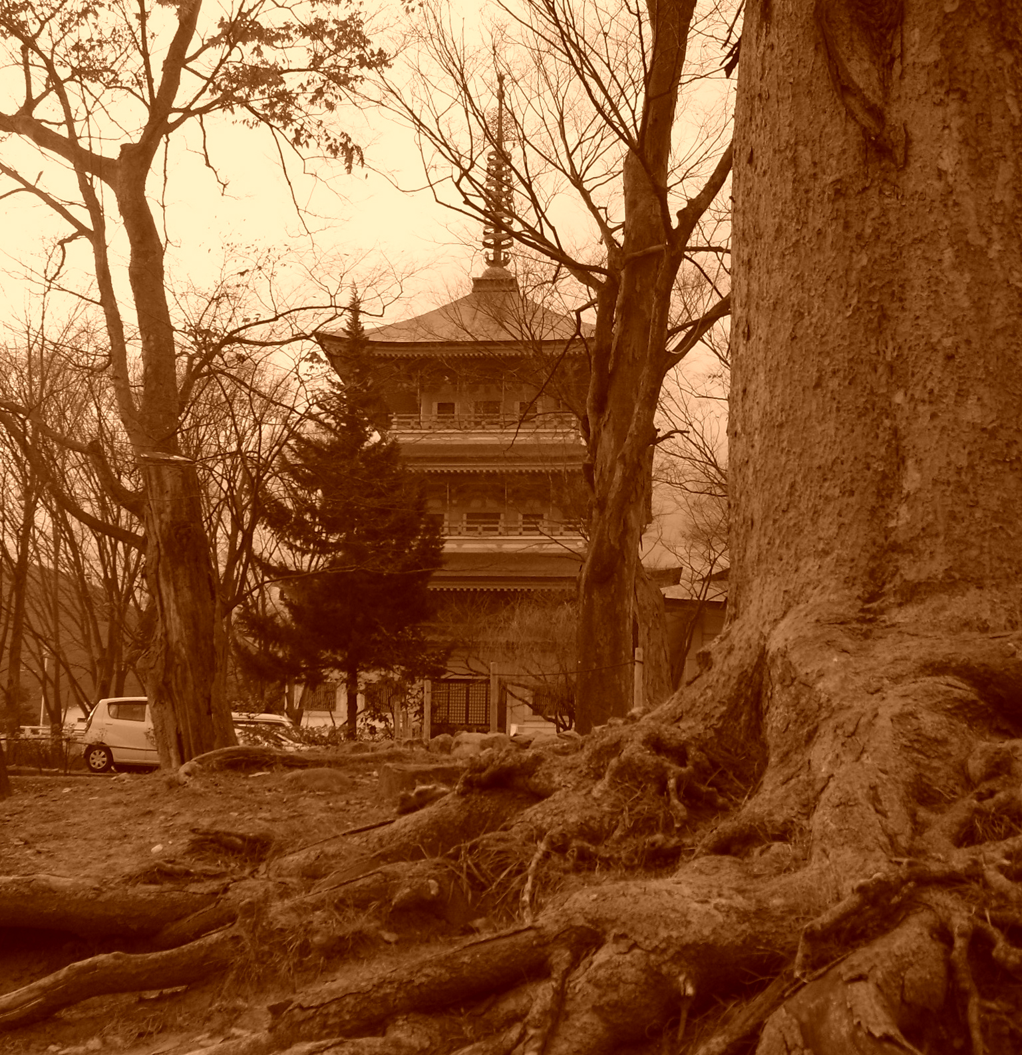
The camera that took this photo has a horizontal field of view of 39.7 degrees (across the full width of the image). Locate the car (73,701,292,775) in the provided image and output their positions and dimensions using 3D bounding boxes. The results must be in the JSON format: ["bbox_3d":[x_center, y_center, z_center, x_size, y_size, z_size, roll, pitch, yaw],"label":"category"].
[{"bbox_3d":[-6.521,4.074,27.600,3.600,1.480,1.500,-1,-8,15],"label":"car"}]

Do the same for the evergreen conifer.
[{"bbox_3d":[-4.971,-0.393,43.905,5.900,13.860,5.900,1,-7,0],"label":"evergreen conifer"}]

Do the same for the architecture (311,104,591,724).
[{"bbox_3d":[-1.095,-6.128,67.077,15.500,31.820,15.500,0,-8,5],"label":"architecture"}]

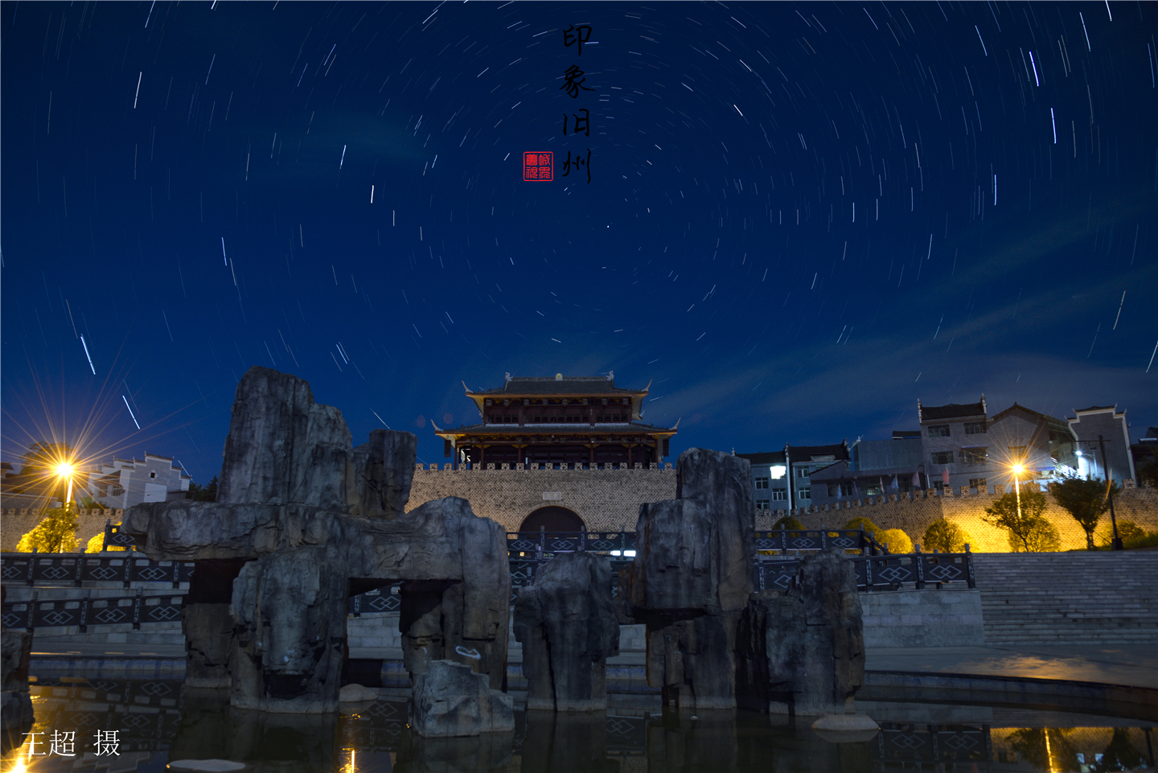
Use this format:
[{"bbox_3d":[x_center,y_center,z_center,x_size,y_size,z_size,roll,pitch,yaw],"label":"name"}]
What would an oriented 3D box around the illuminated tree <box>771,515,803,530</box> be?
[{"bbox_3d":[14.920,11.061,54.977,2.900,3.600,2.800,0,-14,0],"label":"illuminated tree"}]

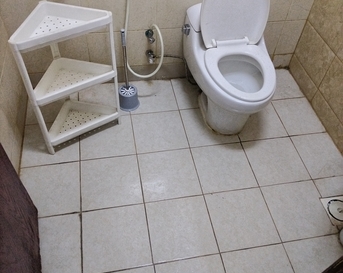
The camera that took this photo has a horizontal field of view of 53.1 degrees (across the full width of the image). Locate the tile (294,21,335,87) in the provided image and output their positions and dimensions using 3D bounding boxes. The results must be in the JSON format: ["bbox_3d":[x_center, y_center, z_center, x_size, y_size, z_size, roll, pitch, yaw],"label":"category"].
[{"bbox_3d":[0.870,-0.498,2.095,0.010,0.250,0.370,-6,50,-9],"label":"tile"}]

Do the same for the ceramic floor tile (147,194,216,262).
[{"bbox_3d":[0.044,0.427,1.599,0.300,0.010,0.300,-6,50,-9],"label":"ceramic floor tile"}]

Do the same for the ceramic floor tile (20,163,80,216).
[{"bbox_3d":[-0.603,0.263,1.703,0.297,0.010,0.302,-6,50,-9],"label":"ceramic floor tile"}]

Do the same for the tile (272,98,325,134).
[{"bbox_3d":[0.783,-0.120,2.132,0.237,0.010,0.297,-6,50,-9],"label":"tile"}]

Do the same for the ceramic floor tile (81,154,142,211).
[{"bbox_3d":[-0.309,0.231,1.751,0.297,0.010,0.302,-6,50,-9],"label":"ceramic floor tile"}]

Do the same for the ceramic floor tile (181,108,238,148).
[{"bbox_3d":[0.225,-0.059,2.038,0.297,0.010,0.297,-6,50,-9],"label":"ceramic floor tile"}]

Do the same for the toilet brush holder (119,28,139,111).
[{"bbox_3d":[-0.238,-0.363,1.917,0.125,0.500,0.125,-6,50,-9],"label":"toilet brush holder"}]

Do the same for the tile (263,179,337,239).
[{"bbox_3d":[0.632,0.365,1.704,0.297,0.010,0.297,-6,50,-9],"label":"tile"}]

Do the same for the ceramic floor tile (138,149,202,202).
[{"bbox_3d":[-0.013,0.200,1.797,0.297,0.010,0.297,-6,50,-9],"label":"ceramic floor tile"}]

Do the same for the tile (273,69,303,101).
[{"bbox_3d":[0.728,-0.349,2.313,0.248,0.010,0.281,-6,50,-9],"label":"tile"}]

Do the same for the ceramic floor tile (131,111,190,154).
[{"bbox_3d":[-0.068,-0.027,1.978,0.300,0.010,0.300,-6,50,-9],"label":"ceramic floor tile"}]

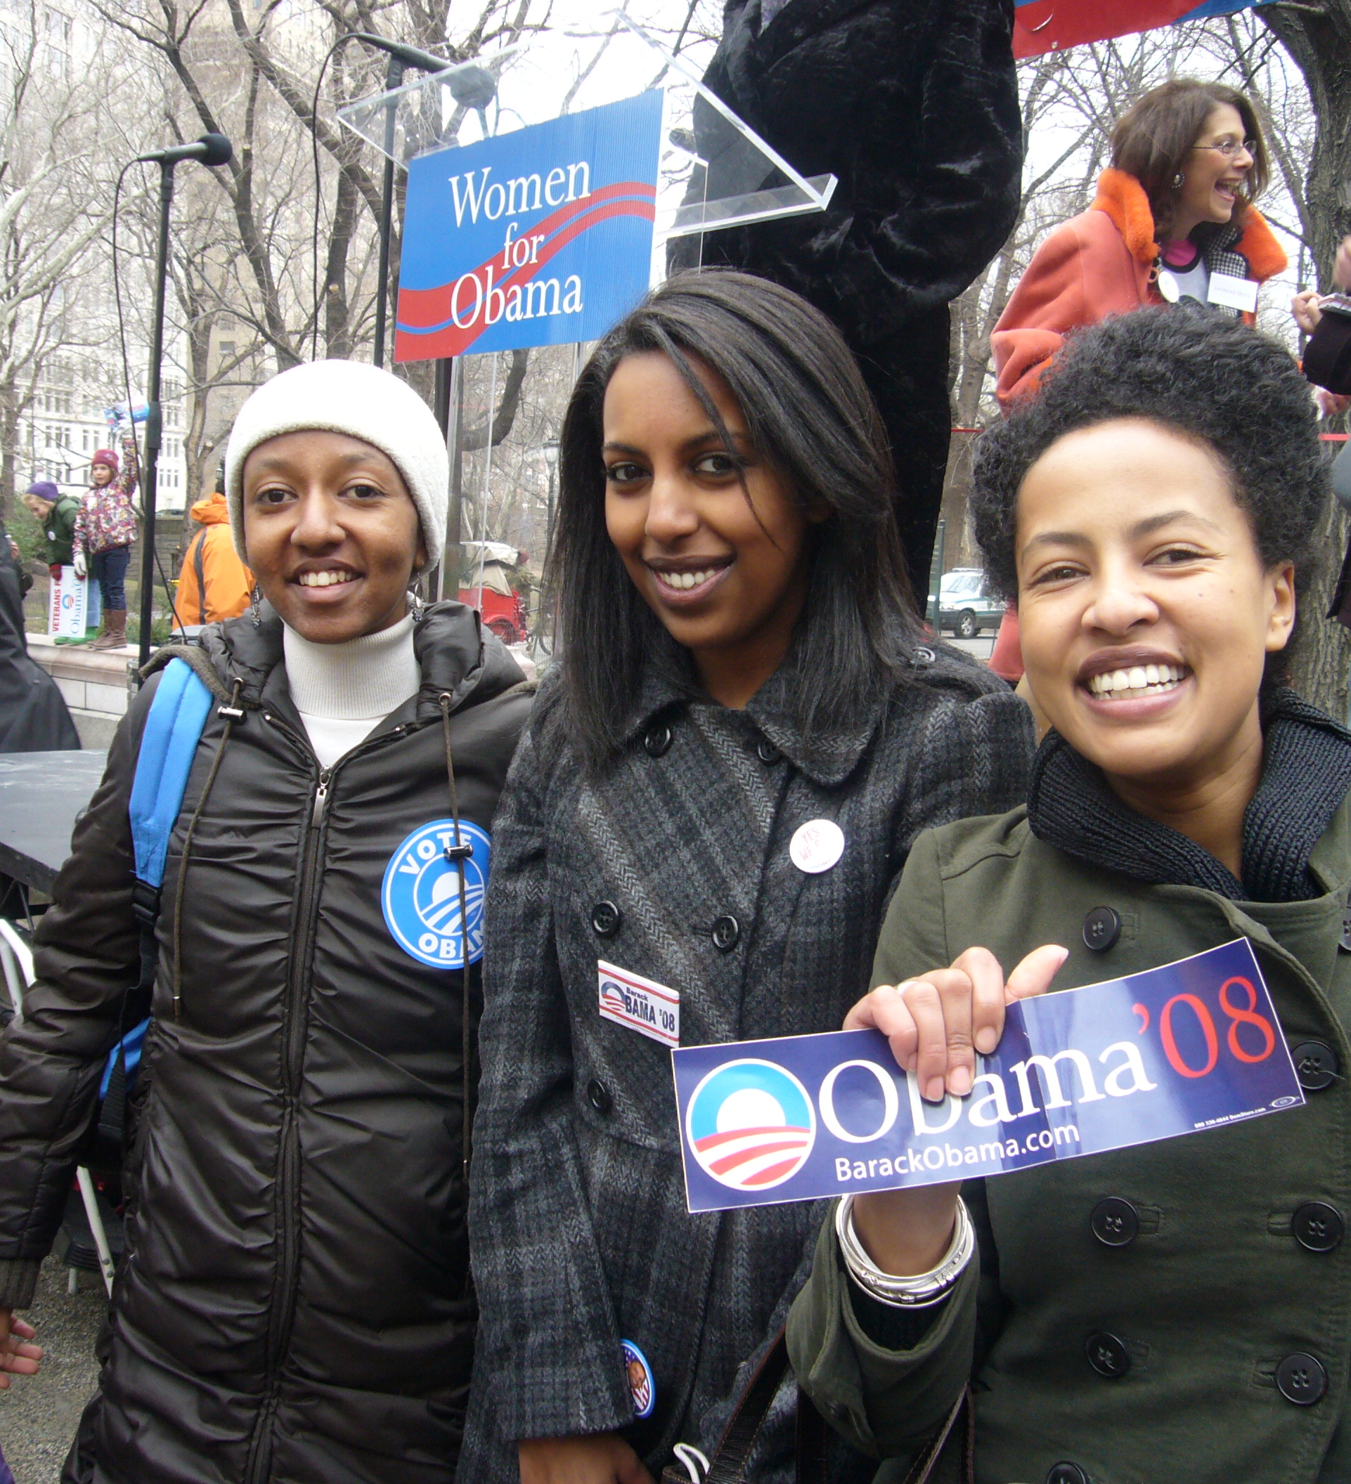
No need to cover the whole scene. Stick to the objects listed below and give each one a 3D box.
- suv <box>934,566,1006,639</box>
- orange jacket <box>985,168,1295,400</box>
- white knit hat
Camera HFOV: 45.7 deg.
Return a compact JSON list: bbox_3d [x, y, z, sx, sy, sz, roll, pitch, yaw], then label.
[{"bbox_3d":[8.090,-3.780,43.400,4.500,1.840,1.800,-3,8,-43],"label":"suv"},{"bbox_3d":[0.825,-0.555,2.800,0.500,0.890,0.380,-2,7,-36],"label":"orange jacket"},{"bbox_3d":[-0.266,-0.213,1.250,0.178,0.178,0.215,-2,6,-3],"label":"white knit hat"}]

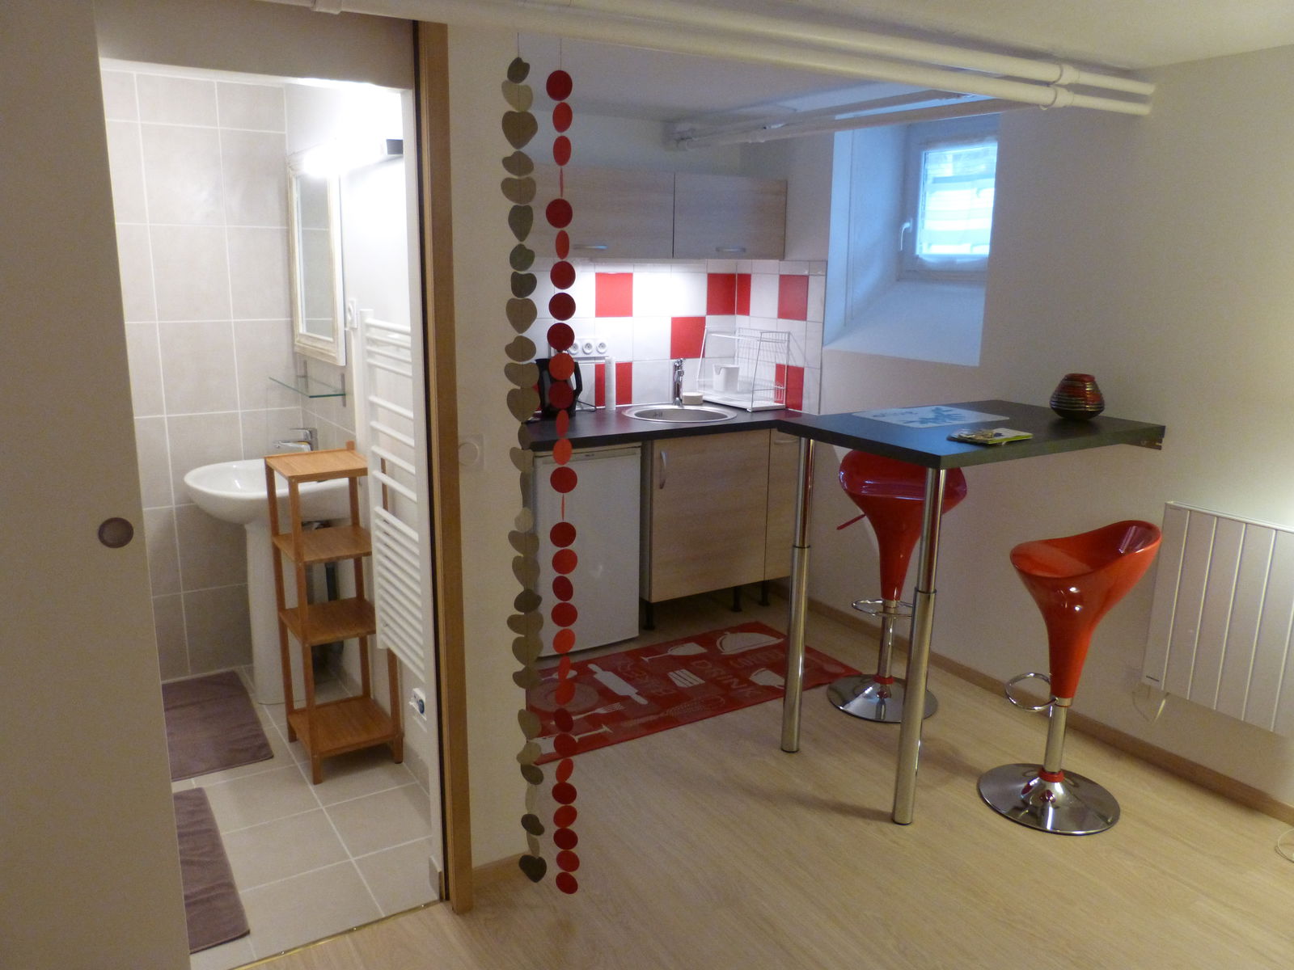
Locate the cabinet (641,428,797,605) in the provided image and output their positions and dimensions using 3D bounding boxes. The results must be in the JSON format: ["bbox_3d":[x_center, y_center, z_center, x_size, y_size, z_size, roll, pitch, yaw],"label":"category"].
[{"bbox_3d":[0.215,0.055,4.449,0.809,0.697,0.590,-7,15,-30],"label":"cabinet"}]

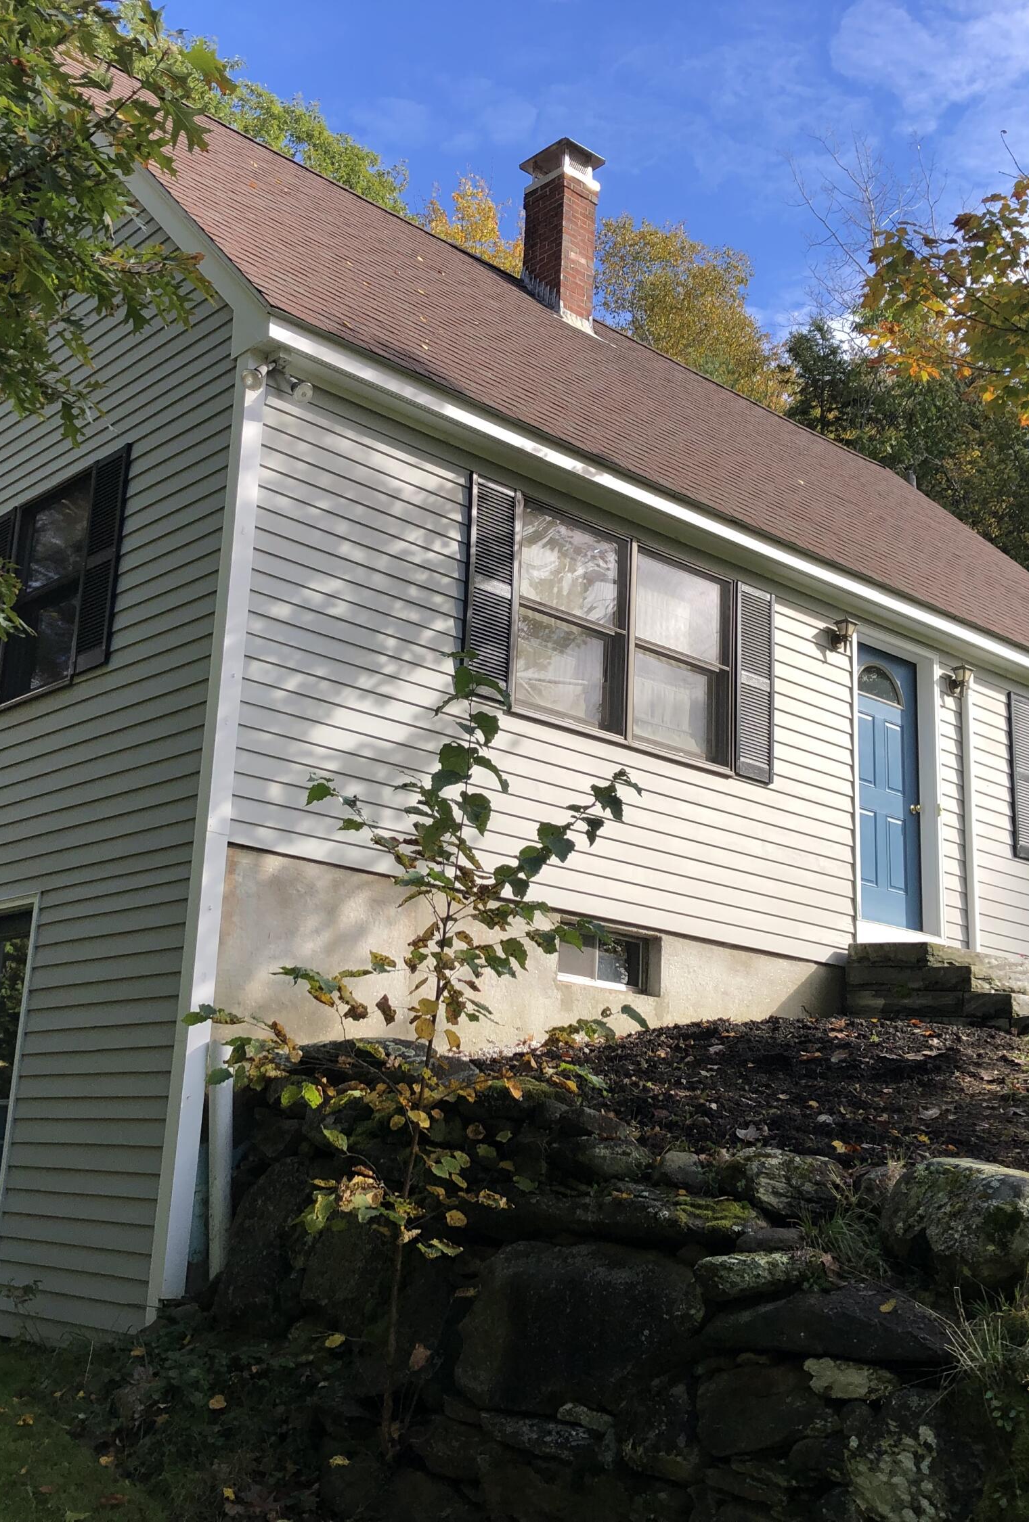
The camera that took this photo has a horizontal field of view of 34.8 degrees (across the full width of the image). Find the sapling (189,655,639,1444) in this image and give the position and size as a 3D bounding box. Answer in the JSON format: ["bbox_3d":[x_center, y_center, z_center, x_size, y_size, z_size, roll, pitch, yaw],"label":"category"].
[{"bbox_3d":[-0.369,1.022,6.206,1.550,2.950,1.450,2,-14,1],"label":"sapling"}]

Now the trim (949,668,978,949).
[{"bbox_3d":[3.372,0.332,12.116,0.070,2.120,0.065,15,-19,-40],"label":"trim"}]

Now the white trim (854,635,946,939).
[{"bbox_3d":[2.692,0.180,11.595,1.040,2.150,0.130,15,-19,-40],"label":"white trim"}]

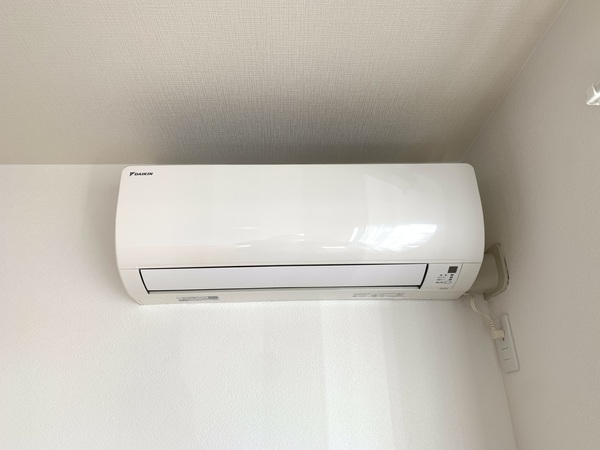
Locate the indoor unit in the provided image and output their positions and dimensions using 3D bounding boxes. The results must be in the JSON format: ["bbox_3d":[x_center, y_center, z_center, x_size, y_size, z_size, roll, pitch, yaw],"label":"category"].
[{"bbox_3d":[0.003,0.013,1.043,0.768,0.282,0.228,-1,-24,-2],"label":"indoor unit"}]

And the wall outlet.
[{"bbox_3d":[0.458,0.266,1.009,0.010,0.120,0.070,-1,-24,-2],"label":"wall outlet"}]

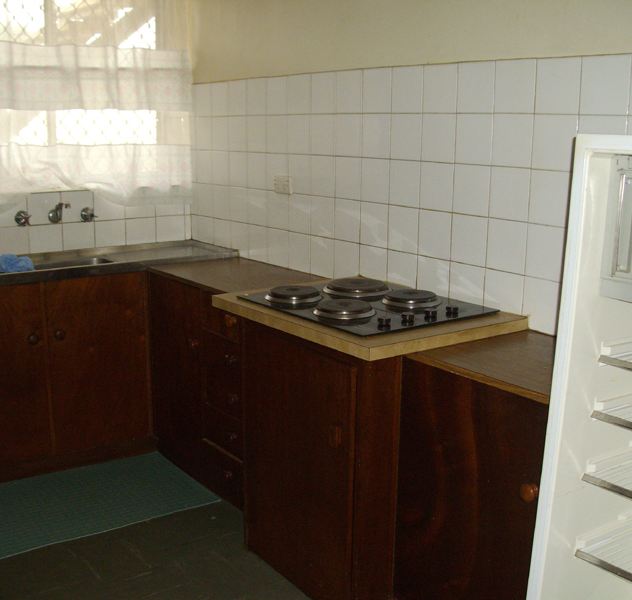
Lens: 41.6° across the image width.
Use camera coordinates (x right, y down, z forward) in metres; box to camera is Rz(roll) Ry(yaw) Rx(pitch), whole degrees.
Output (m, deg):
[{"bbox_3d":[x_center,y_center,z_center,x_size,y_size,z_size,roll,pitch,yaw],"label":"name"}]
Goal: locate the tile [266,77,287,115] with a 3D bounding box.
[{"bbox_3d":[-0.149,-0.817,3.327,0.010,0.151,0.150,-8,15,-36],"label":"tile"}]

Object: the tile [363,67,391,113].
[{"bbox_3d":[0.203,-0.702,2.798,0.010,0.150,0.150,-8,14,-35],"label":"tile"}]

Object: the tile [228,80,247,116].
[{"bbox_3d":[-0.320,-0.840,3.465,0.010,0.148,0.148,-8,14,-35],"label":"tile"}]

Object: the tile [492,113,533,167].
[{"bbox_3d":[0.567,-0.457,2.388,0.008,0.151,0.151,-8,15,-36],"label":"tile"}]

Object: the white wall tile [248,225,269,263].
[{"bbox_3d":[-0.250,-0.248,3.623,0.010,0.152,0.152,-8,14,-35],"label":"white wall tile"}]

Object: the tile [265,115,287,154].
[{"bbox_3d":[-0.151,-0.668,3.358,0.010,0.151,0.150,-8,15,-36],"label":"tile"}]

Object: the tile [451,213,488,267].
[{"bbox_3d":[0.485,-0.188,2.603,0.010,0.152,0.152,-8,14,-35],"label":"tile"}]

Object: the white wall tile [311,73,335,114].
[{"bbox_3d":[0.032,-0.760,3.084,0.010,0.151,0.150,-8,15,-36],"label":"white wall tile"}]

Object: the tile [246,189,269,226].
[{"bbox_3d":[-0.237,-0.382,3.436,0.010,0.148,0.148,-8,14,-35],"label":"tile"}]

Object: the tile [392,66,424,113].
[{"bbox_3d":[0.292,-0.663,2.635,0.010,0.148,0.148,-8,14,-35],"label":"tile"}]

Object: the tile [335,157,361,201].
[{"bbox_3d":[0.116,-0.427,2.932,0.010,0.148,0.148,-8,14,-35],"label":"tile"}]

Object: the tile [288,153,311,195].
[{"bbox_3d":[-0.063,-0.500,3.312,0.010,0.152,0.152,-8,14,-35],"label":"tile"}]

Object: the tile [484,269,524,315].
[{"bbox_3d":[0.570,-0.019,2.496,0.010,0.133,0.150,-8,15,-36],"label":"tile"}]

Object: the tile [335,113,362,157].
[{"bbox_3d":[0.117,-0.572,2.901,0.010,0.148,0.148,-8,14,-35],"label":"tile"}]

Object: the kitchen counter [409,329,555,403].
[{"bbox_3d":[0.579,0.164,2.115,0.464,0.020,0.486,-8,15,-36],"label":"kitchen counter"}]

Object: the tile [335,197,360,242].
[{"bbox_3d":[0.115,-0.281,2.962,0.010,0.148,0.148,-8,14,-35],"label":"tile"}]

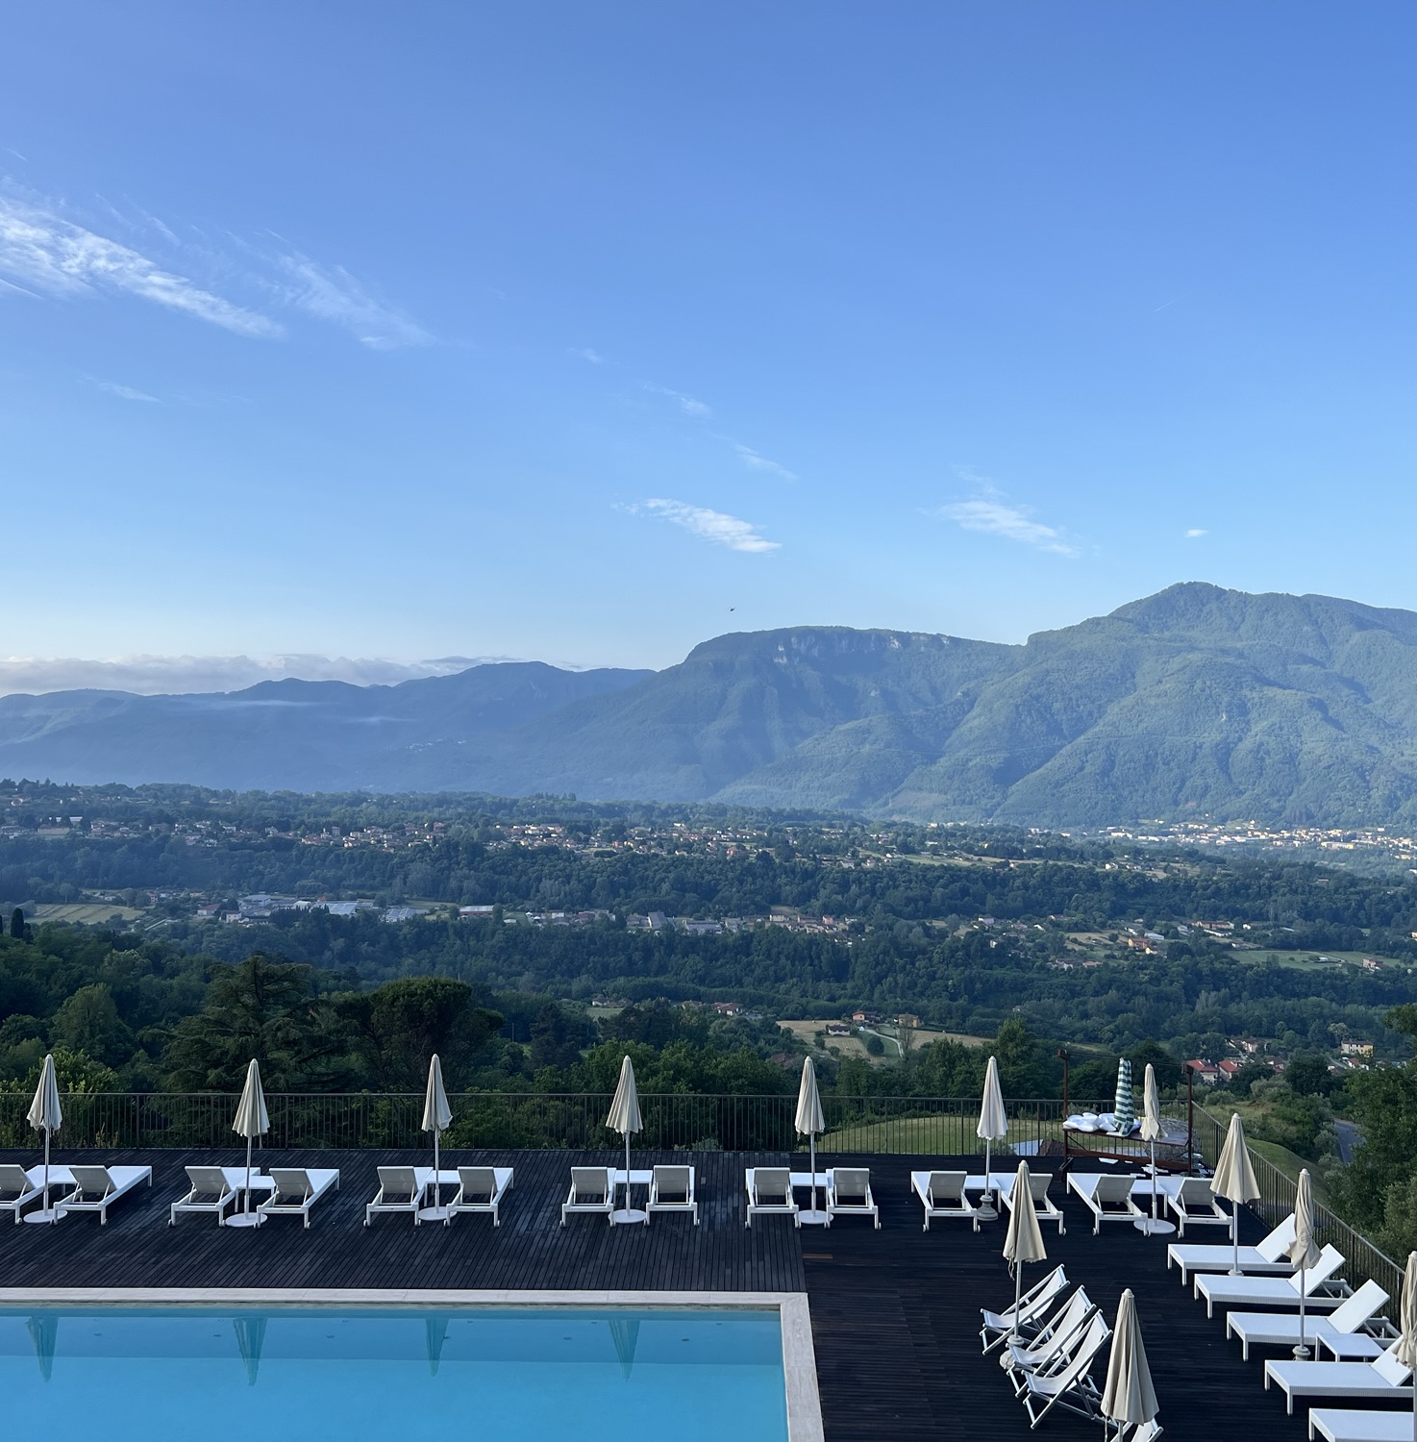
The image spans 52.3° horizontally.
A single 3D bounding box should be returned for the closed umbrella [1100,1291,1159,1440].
[{"bbox_3d":[3.654,6.224,12.777,0.530,2.390,0.530,3,-1,1],"label":"closed umbrella"}]

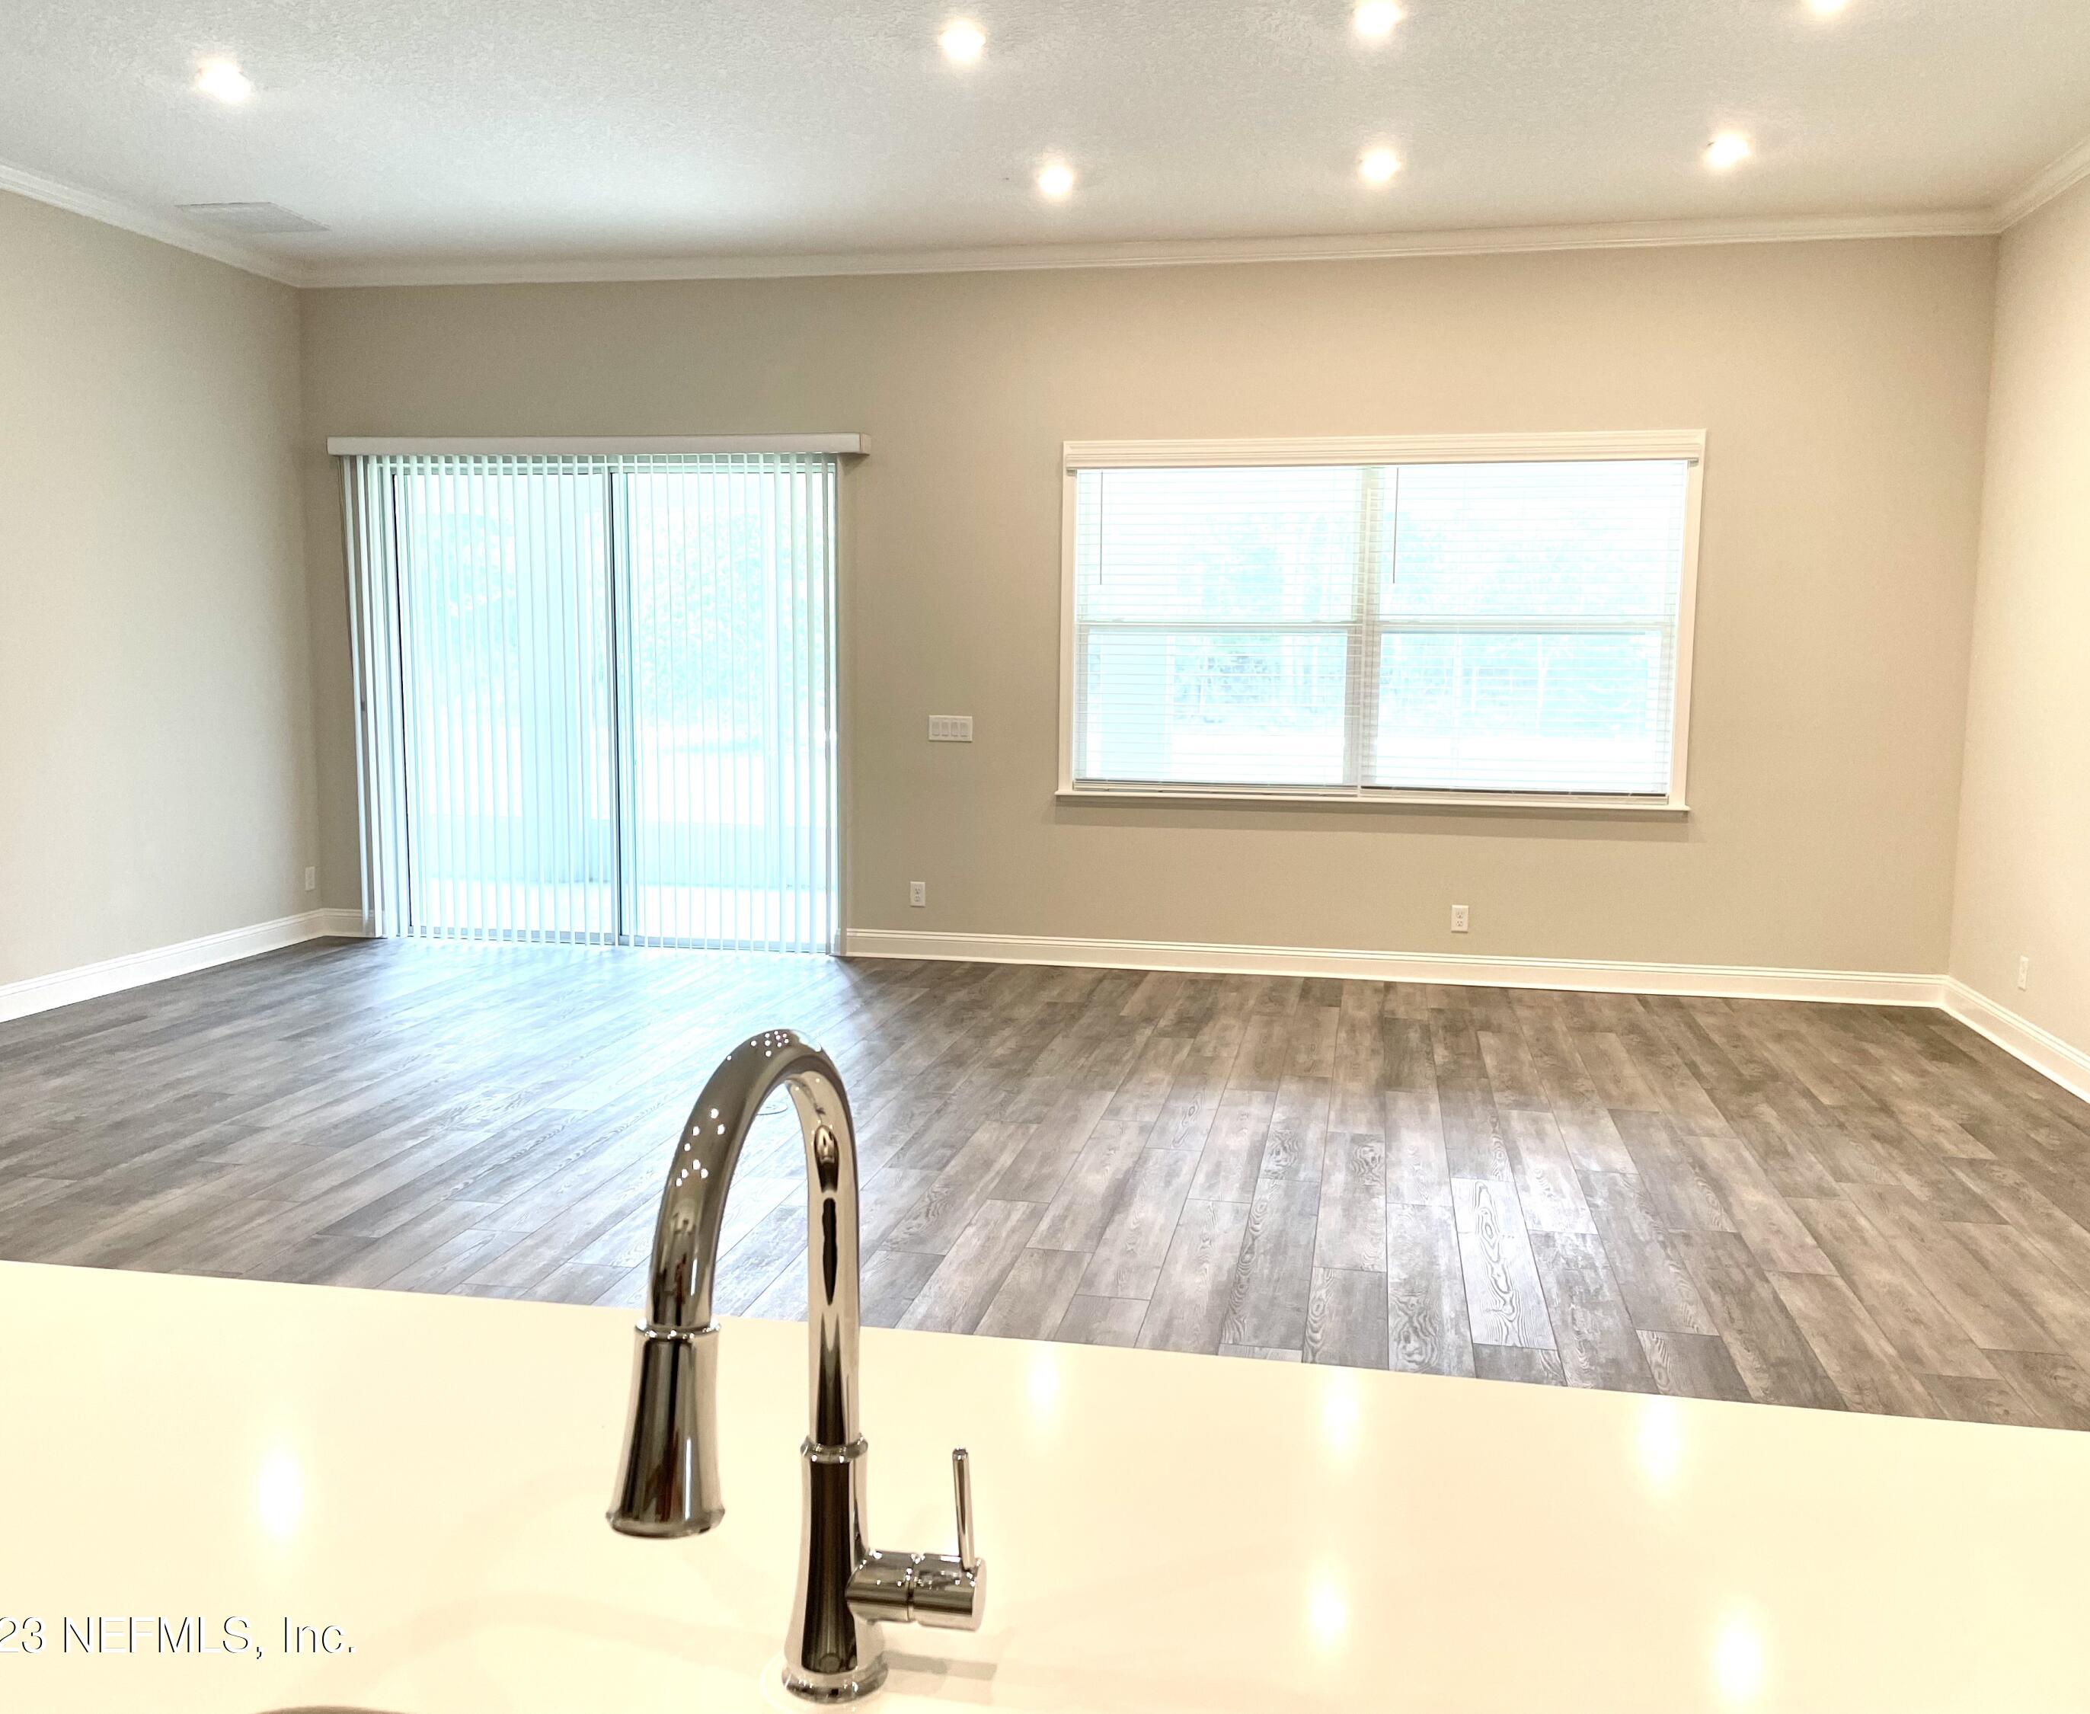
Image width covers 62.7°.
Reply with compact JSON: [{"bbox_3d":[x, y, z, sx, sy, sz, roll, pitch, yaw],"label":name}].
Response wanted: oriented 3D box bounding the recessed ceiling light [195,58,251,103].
[{"bbox_3d":[-2.647,-2.500,5.526,0.155,0.030,0.155,2,7,11],"label":"recessed ceiling light"}]

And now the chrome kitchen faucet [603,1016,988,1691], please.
[{"bbox_3d":[-0.111,0.274,0.819,0.114,0.383,0.256,2,7,15],"label":"chrome kitchen faucet"}]

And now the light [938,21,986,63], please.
[{"bbox_3d":[-0.247,-2.429,5.116,0.155,0.030,0.155,2,7,11],"label":"light"}]

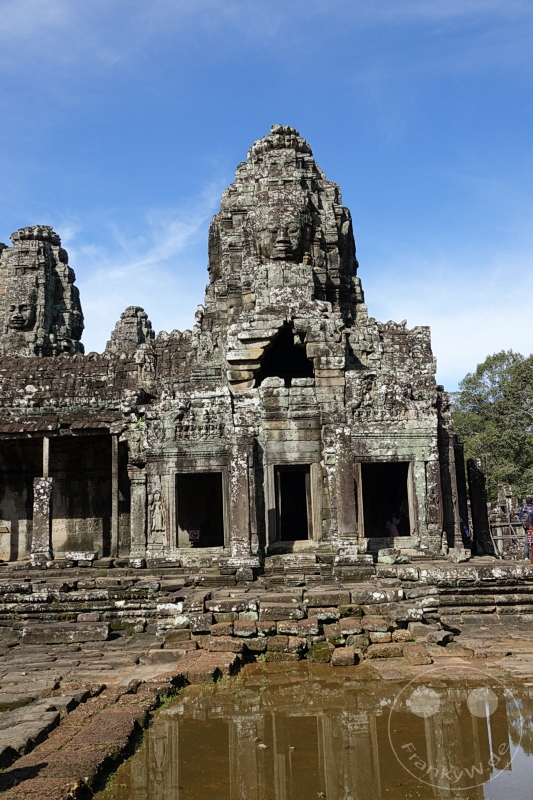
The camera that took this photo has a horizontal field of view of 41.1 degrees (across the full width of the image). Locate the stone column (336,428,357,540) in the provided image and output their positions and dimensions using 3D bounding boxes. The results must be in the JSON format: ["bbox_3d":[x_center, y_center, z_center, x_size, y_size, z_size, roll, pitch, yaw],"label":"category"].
[{"bbox_3d":[2.152,2.255,19.149,0.477,2.993,0.450,-2,-10,2],"label":"stone column"}]

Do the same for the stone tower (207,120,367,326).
[{"bbox_3d":[0.606,-6.017,24.636,5.256,7.671,5.000,-2,-10,2],"label":"stone tower"}]

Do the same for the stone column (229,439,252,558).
[{"bbox_3d":[-0.678,2.647,19.209,0.468,3.125,0.450,-2,-10,2],"label":"stone column"}]

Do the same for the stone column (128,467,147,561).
[{"bbox_3d":[-3.630,3.225,20.359,0.486,2.605,0.450,-2,-10,2],"label":"stone column"}]

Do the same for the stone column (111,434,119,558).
[{"bbox_3d":[-4.392,2.773,20.703,0.205,3.538,0.200,-2,-10,2],"label":"stone column"}]

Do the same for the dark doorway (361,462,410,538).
[{"bbox_3d":[3.379,2.836,20.133,1.340,2.102,0.500,-2,-10,2],"label":"dark doorway"}]

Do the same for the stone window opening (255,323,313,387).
[{"bbox_3d":[0.479,-1.188,19.643,1.563,1.797,0.600,-2,-11,1],"label":"stone window opening"}]

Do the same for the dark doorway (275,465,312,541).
[{"bbox_3d":[0.790,2.927,20.236,1.058,2.129,0.500,-2,-10,2],"label":"dark doorway"}]

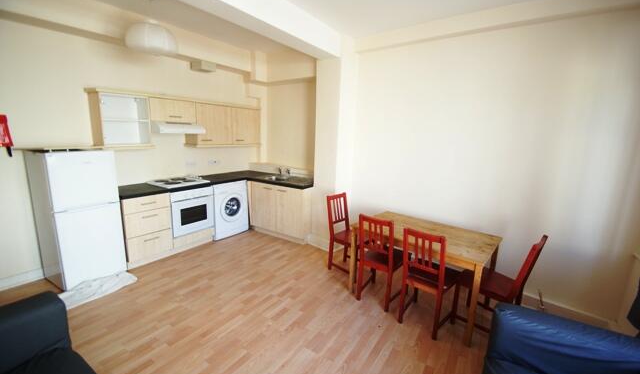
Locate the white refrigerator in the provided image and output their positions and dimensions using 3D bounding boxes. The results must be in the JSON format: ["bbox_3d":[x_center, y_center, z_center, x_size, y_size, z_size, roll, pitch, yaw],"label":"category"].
[{"bbox_3d":[-2.573,0.307,2.867,0.590,1.360,0.539,8,12,31],"label":"white refrigerator"}]

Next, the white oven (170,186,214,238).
[{"bbox_3d":[-1.935,0.295,3.757,0.570,0.620,0.616,8,12,31],"label":"white oven"}]

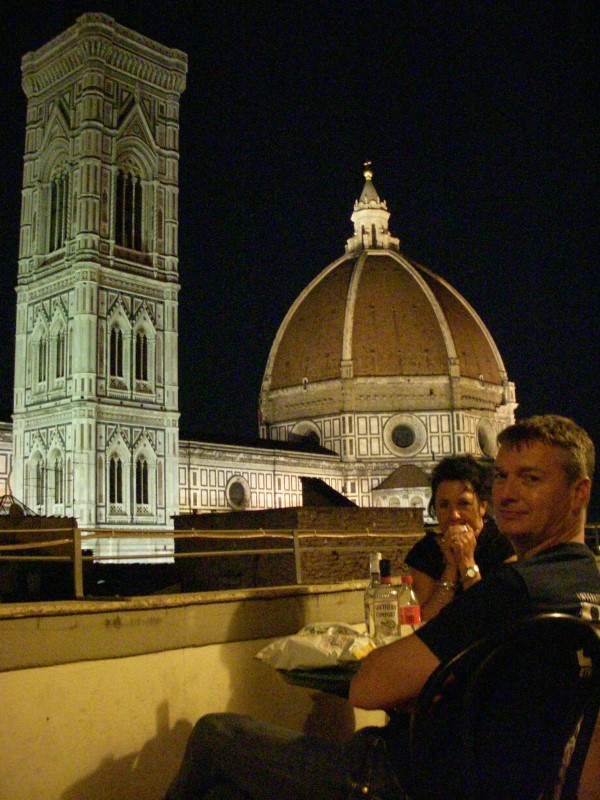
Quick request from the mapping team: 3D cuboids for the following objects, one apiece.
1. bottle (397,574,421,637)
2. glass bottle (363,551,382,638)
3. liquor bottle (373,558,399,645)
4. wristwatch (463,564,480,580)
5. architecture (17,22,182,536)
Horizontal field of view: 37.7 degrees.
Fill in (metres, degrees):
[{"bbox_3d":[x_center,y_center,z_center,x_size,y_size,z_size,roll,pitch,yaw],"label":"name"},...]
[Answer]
[{"bbox_3d":[0.312,0.617,2.492,0.068,0.231,0.068,-2,-9,7],"label":"bottle"},{"bbox_3d":[0.223,0.592,2.537,0.070,0.298,0.070,-2,-9,5],"label":"glass bottle"},{"bbox_3d":[0.246,0.587,2.448,0.083,0.279,0.066,-2,-9,5],"label":"liquor bottle"},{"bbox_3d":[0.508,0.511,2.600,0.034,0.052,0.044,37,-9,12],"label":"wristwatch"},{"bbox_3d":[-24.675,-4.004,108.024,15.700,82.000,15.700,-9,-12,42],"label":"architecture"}]

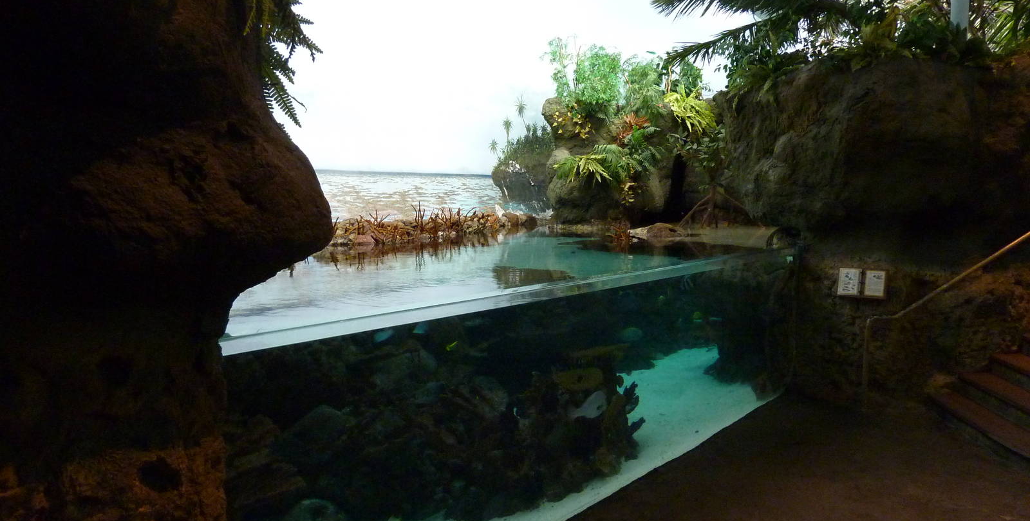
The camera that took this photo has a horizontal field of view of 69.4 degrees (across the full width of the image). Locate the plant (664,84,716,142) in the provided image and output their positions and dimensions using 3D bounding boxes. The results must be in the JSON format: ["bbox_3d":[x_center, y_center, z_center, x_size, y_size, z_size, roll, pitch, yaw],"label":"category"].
[{"bbox_3d":[2.911,-2.455,12.400,0.880,0.900,0.800,1,4,14],"label":"plant"}]

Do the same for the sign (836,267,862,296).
[{"bbox_3d":[3.353,0.216,7.450,0.225,0.285,0.030,3,-7,27],"label":"sign"}]

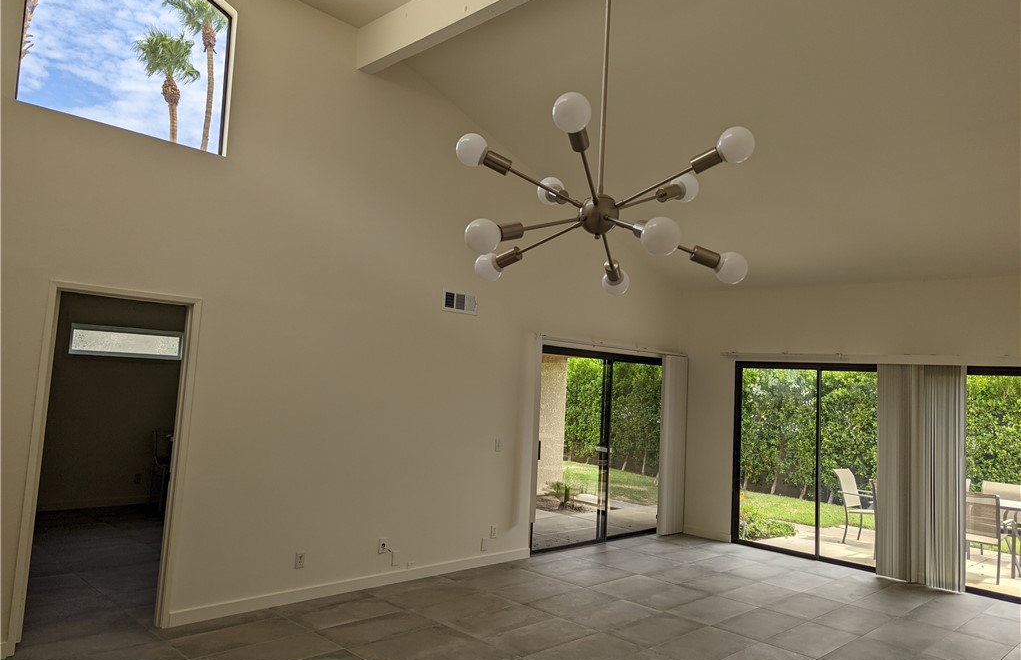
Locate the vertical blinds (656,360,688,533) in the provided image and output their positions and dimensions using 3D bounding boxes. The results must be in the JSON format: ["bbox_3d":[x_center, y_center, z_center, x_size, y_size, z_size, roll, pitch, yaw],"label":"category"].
[{"bbox_3d":[1.909,1.337,8.324,0.110,2.050,0.380,-1,-6,45],"label":"vertical blinds"}]

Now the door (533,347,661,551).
[{"bbox_3d":[0.986,1.257,7.611,0.100,2.035,2.155,-1,-6,45],"label":"door"}]

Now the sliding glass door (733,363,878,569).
[{"bbox_3d":[3.207,1.371,7.449,1.806,2.035,0.100,-1,-6,45],"label":"sliding glass door"}]

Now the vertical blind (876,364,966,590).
[{"bbox_3d":[3.808,1.340,6.632,0.720,1.997,0.120,-1,-6,45],"label":"vertical blind"}]

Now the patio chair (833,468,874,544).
[{"bbox_3d":[4.452,2.214,8.824,0.680,0.910,0.580,-1,-6,45],"label":"patio chair"}]

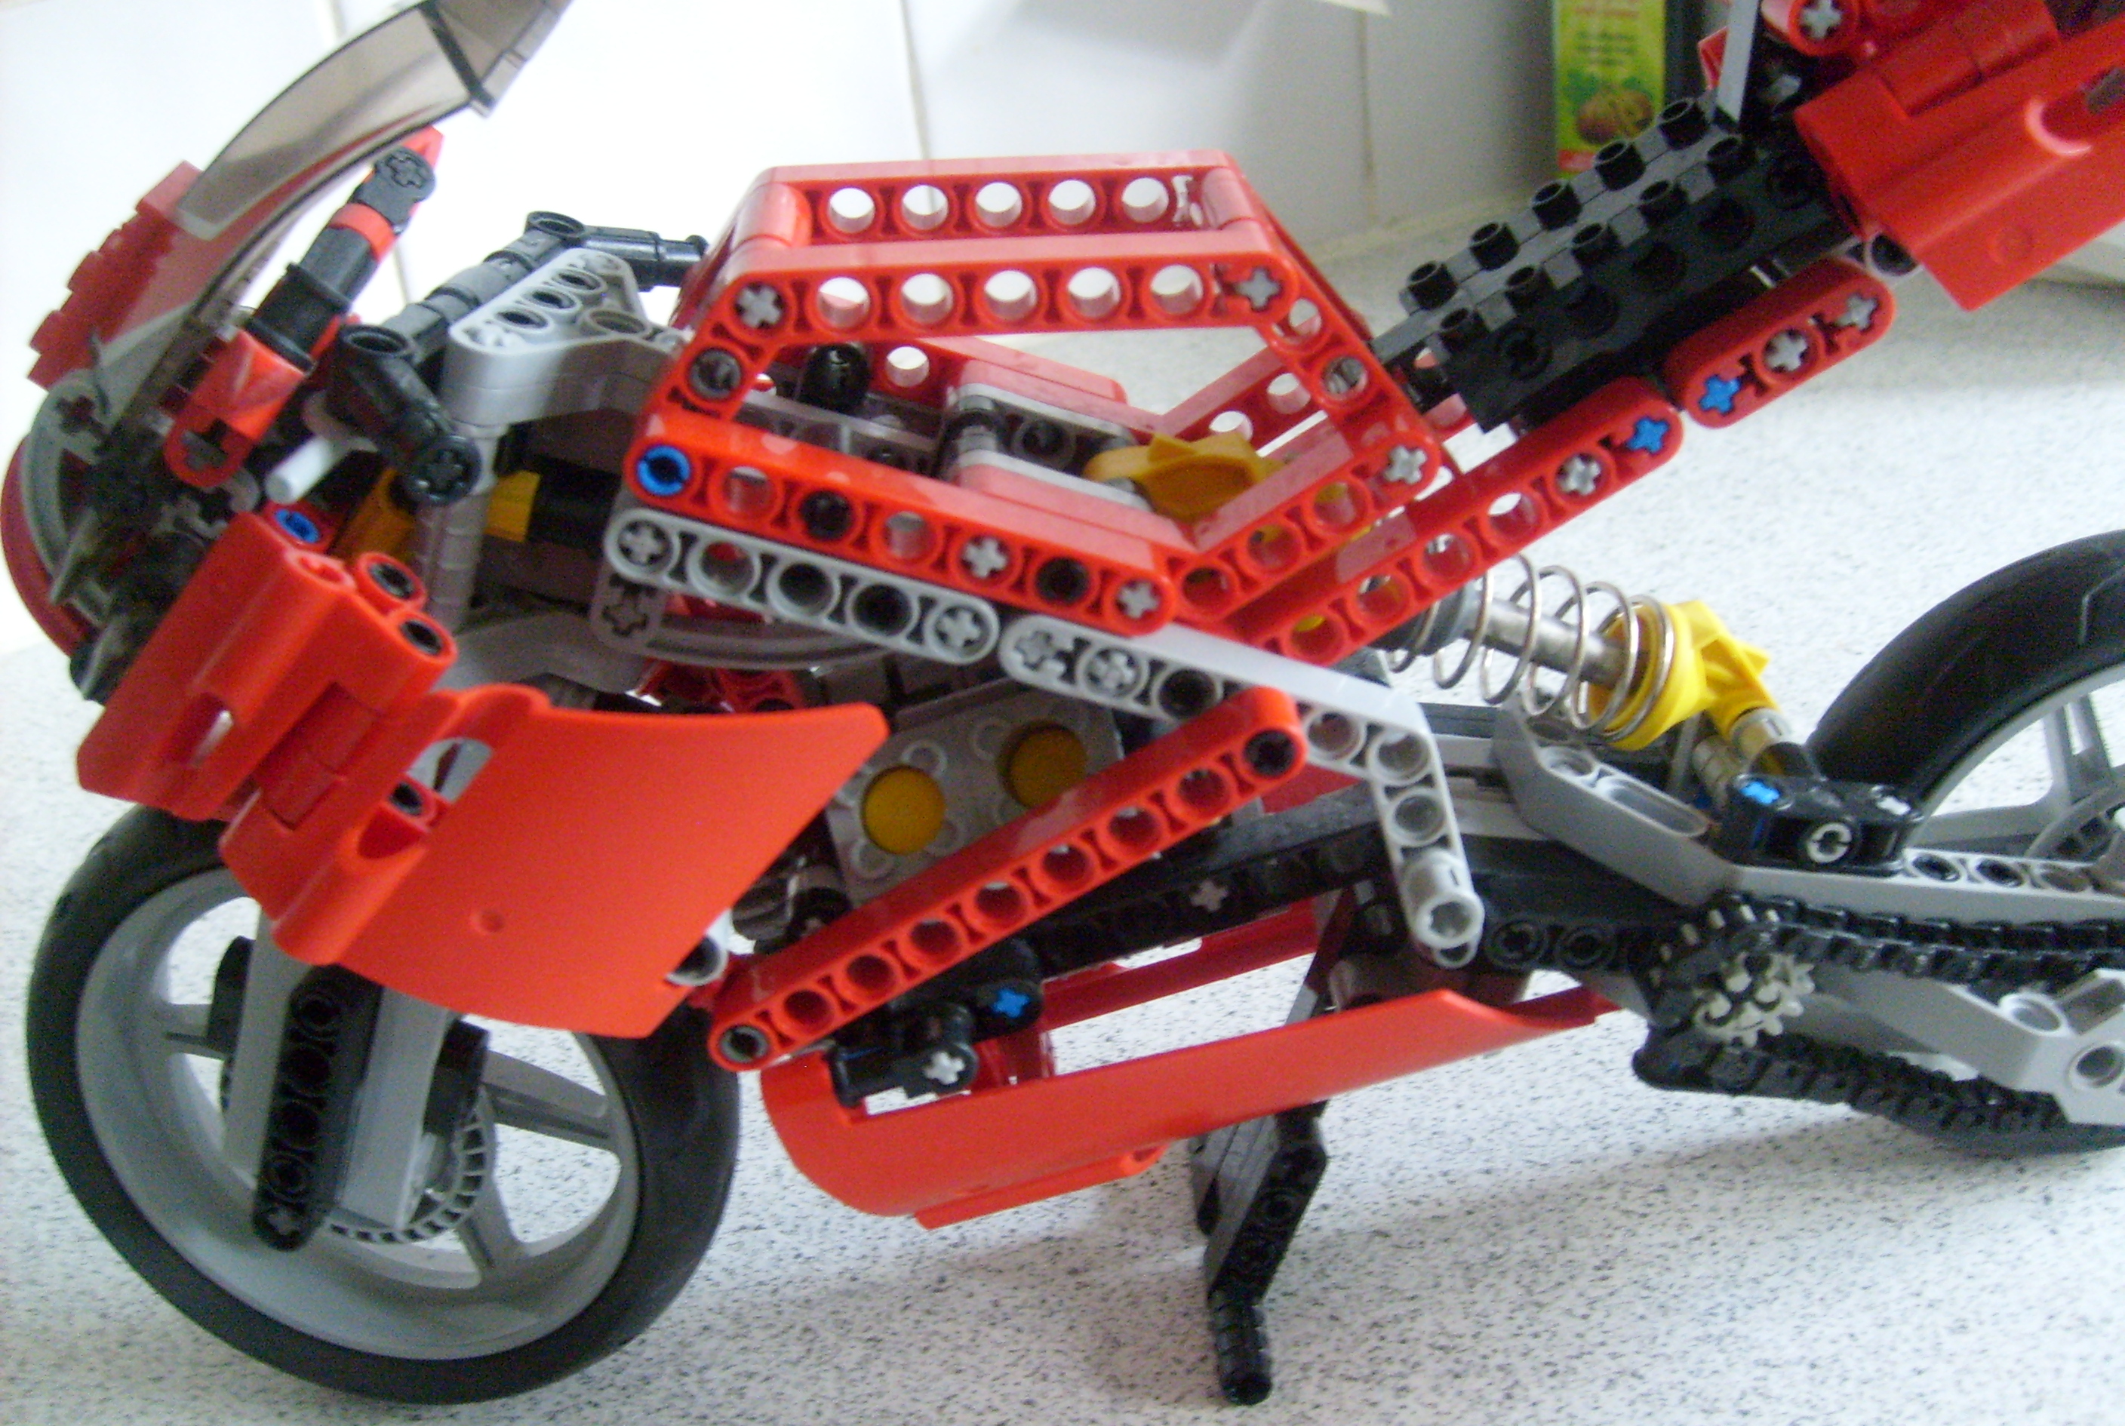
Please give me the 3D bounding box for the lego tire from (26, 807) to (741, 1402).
[{"bbox_3d":[-0.088,0.049,0.280,0.094,0.094,0.022,-2,23,11],"label":"lego tire"}]

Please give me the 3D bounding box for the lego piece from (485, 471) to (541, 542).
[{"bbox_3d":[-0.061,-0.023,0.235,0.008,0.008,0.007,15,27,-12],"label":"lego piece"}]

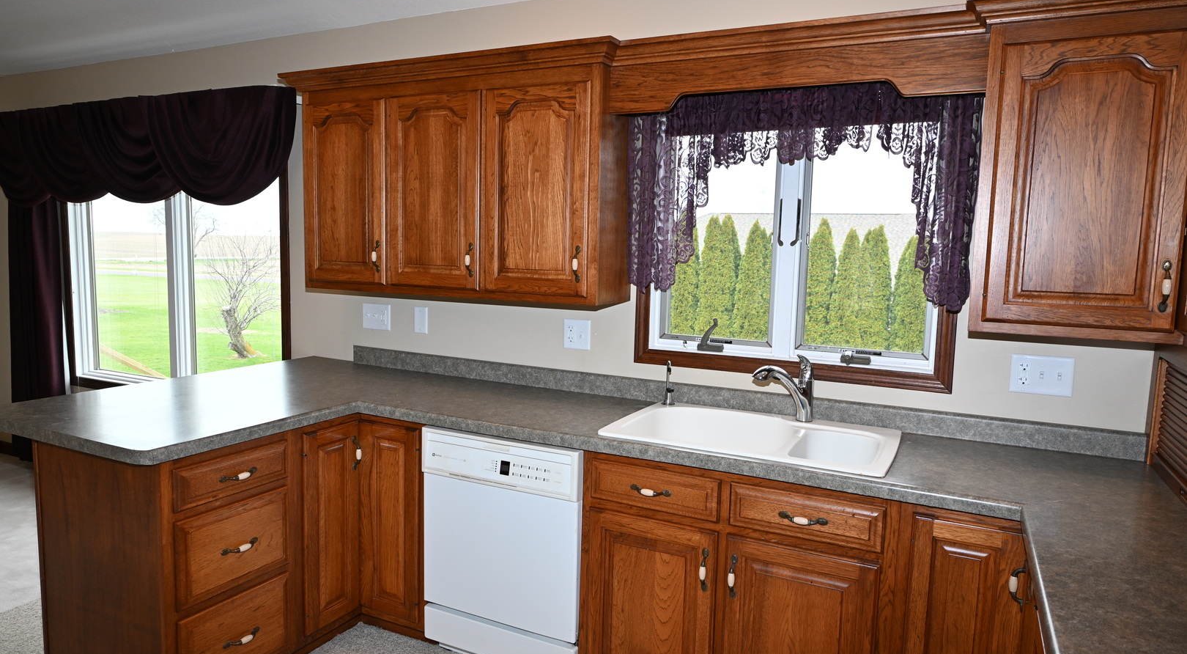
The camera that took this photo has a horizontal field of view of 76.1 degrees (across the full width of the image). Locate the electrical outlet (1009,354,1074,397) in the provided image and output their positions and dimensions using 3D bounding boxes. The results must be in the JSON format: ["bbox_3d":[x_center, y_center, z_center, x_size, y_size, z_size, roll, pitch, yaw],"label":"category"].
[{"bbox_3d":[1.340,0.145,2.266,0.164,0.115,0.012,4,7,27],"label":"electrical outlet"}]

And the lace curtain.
[{"bbox_3d":[0.622,-0.442,2.482,1.135,0.728,0.080,4,7,27],"label":"lace curtain"}]

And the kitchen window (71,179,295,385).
[{"bbox_3d":[-2.284,-0.292,4.110,1.877,1.457,0.100,4,7,27],"label":"kitchen window"}]

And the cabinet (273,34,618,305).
[{"bbox_3d":[-0.546,-0.564,2.965,1.510,0.874,0.348,4,7,27],"label":"cabinet"}]

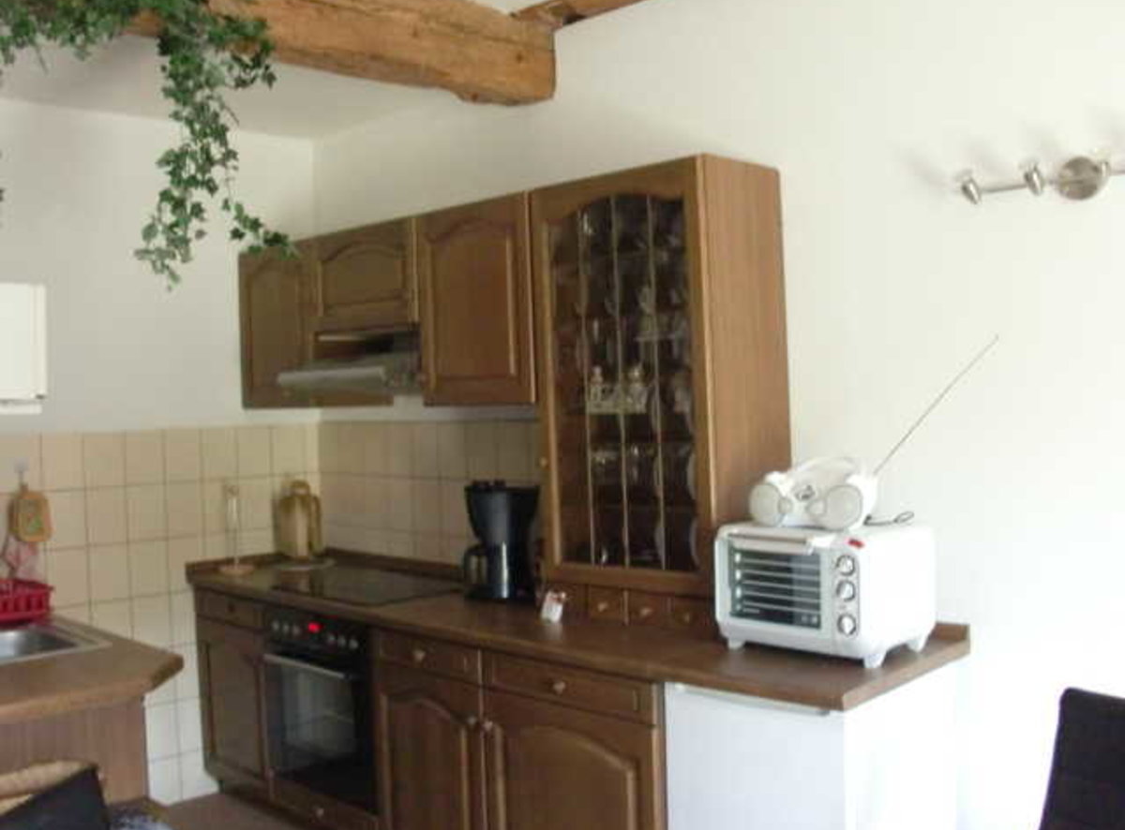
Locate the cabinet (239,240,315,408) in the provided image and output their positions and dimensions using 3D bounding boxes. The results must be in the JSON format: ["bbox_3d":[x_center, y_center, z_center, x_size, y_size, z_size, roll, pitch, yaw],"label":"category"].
[{"bbox_3d":[-1.043,-0.321,4.300,0.489,0.606,0.025,-1,1,44],"label":"cabinet"}]

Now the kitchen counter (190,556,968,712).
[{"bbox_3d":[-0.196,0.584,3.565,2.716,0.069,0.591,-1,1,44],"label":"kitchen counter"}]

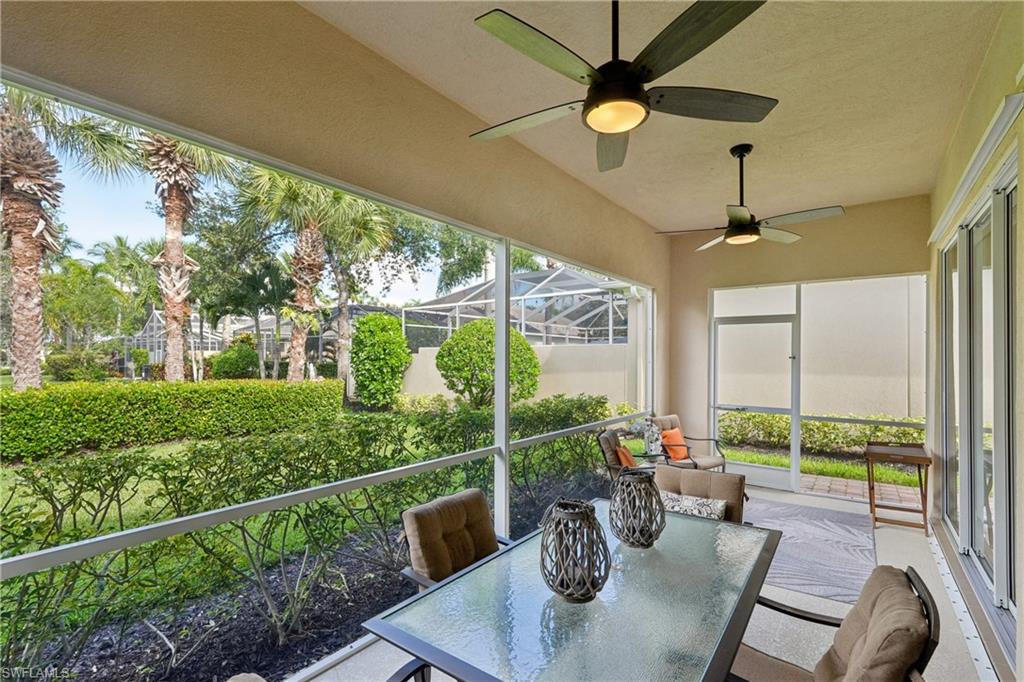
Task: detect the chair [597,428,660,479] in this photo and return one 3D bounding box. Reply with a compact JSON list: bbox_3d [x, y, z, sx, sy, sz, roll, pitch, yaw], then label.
[{"bbox_3d":[1.157,1.264,4.133,0.720,0.880,0.660,-1,-2,18],"label":"chair"}]

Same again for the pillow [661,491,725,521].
[{"bbox_3d":[1.033,1.039,2.661,0.450,0.290,0.140,-2,-15,37],"label":"pillow"}]

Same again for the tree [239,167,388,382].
[{"bbox_3d":[-5.289,-1.334,12.000,3.900,6.860,3.900,-1,-2,37],"label":"tree"}]

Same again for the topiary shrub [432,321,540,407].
[{"bbox_3d":[-0.657,0.630,12.200,2.750,2.500,2.700,0,-2,0],"label":"topiary shrub"}]

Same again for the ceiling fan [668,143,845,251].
[{"bbox_3d":[1.772,-1.121,3.510,1.300,0.770,1.270,-1,-2,37],"label":"ceiling fan"}]

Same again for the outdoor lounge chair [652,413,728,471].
[{"bbox_3d":[1.975,1.300,5.118,0.670,0.880,0.720,1,-2,-41],"label":"outdoor lounge chair"}]

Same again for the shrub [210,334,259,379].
[{"bbox_3d":[-12.811,0.808,21.000,2.100,2.100,2.000,-1,-2,37],"label":"shrub"}]

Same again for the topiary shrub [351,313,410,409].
[{"bbox_3d":[-3.874,0.604,13.400,1.750,2.850,1.750,-1,-2,37],"label":"topiary shrub"}]

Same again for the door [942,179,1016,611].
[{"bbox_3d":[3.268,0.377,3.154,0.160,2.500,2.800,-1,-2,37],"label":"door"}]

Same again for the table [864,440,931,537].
[{"bbox_3d":[3.603,1.368,4.247,0.440,0.680,0.620,-1,-2,37],"label":"table"}]

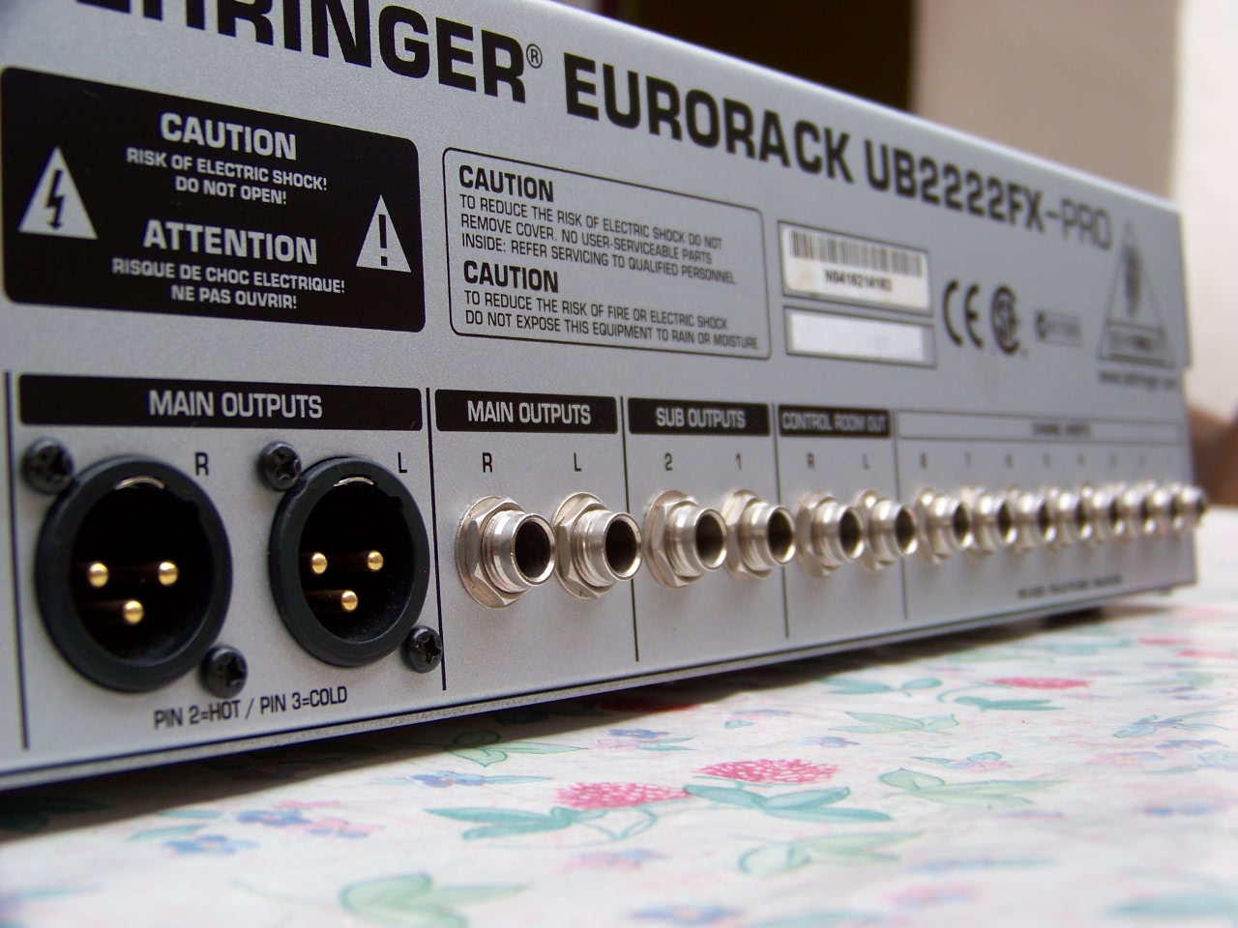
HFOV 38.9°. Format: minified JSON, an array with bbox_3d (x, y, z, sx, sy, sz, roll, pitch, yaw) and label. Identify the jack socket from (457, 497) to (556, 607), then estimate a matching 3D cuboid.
[{"bbox_3d":[-0.012,0.010,0.204,0.007,0.013,0.013,-5,-3,37],"label":"jack socket"}]

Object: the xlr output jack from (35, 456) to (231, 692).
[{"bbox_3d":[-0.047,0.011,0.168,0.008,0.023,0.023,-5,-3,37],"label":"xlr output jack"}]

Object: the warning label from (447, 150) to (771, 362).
[{"bbox_3d":[0.001,-0.026,0.231,0.001,0.022,0.069,-5,-3,37],"label":"warning label"}]

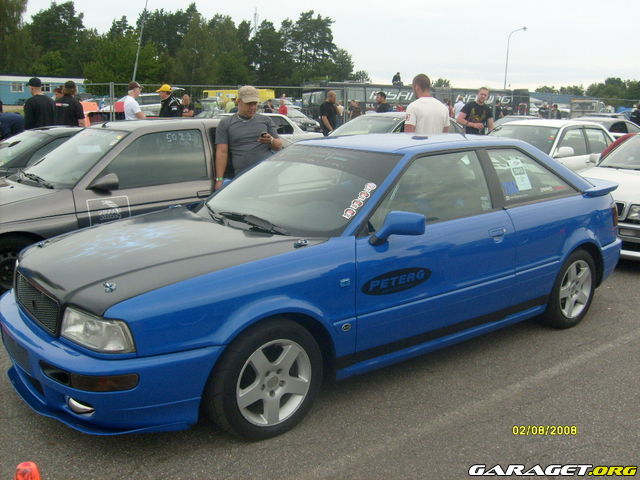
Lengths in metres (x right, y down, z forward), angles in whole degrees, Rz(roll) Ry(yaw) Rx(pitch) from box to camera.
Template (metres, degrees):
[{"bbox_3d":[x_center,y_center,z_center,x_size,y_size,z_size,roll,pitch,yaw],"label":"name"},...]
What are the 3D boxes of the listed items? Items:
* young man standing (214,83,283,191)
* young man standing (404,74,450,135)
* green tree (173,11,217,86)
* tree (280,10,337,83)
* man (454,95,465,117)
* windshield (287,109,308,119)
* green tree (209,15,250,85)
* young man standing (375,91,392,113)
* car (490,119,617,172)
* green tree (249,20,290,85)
[{"bbox_3d":[-0.597,-0.412,5.327,0.560,1.673,0.400,-2,12,-12],"label":"young man standing"},{"bbox_3d":[1.083,-0.790,6.794,0.520,1.838,0.340,-2,13,-13],"label":"young man standing"},{"bbox_3d":[-18.375,-26.548,96.451,6.500,13.720,6.200,1,12,0],"label":"green tree"},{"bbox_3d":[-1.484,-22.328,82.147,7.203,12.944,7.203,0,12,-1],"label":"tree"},{"bbox_3d":[4.730,-4.032,22.187,0.500,1.768,0.330,-1,12,-9],"label":"man"},{"bbox_3d":[-1.167,-5.189,26.500,1.350,0.430,0.650,-7,14,-31],"label":"windshield"},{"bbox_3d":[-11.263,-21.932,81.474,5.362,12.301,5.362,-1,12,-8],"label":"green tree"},{"bbox_3d":[1.242,-2.166,13.385,0.340,1.746,0.480,-8,15,-35],"label":"young man standing"},{"bbox_3d":[3.300,-1.162,9.897,4.600,1.400,1.750,-9,15,-39],"label":"car"},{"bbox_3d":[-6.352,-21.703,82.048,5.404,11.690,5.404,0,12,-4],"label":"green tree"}]

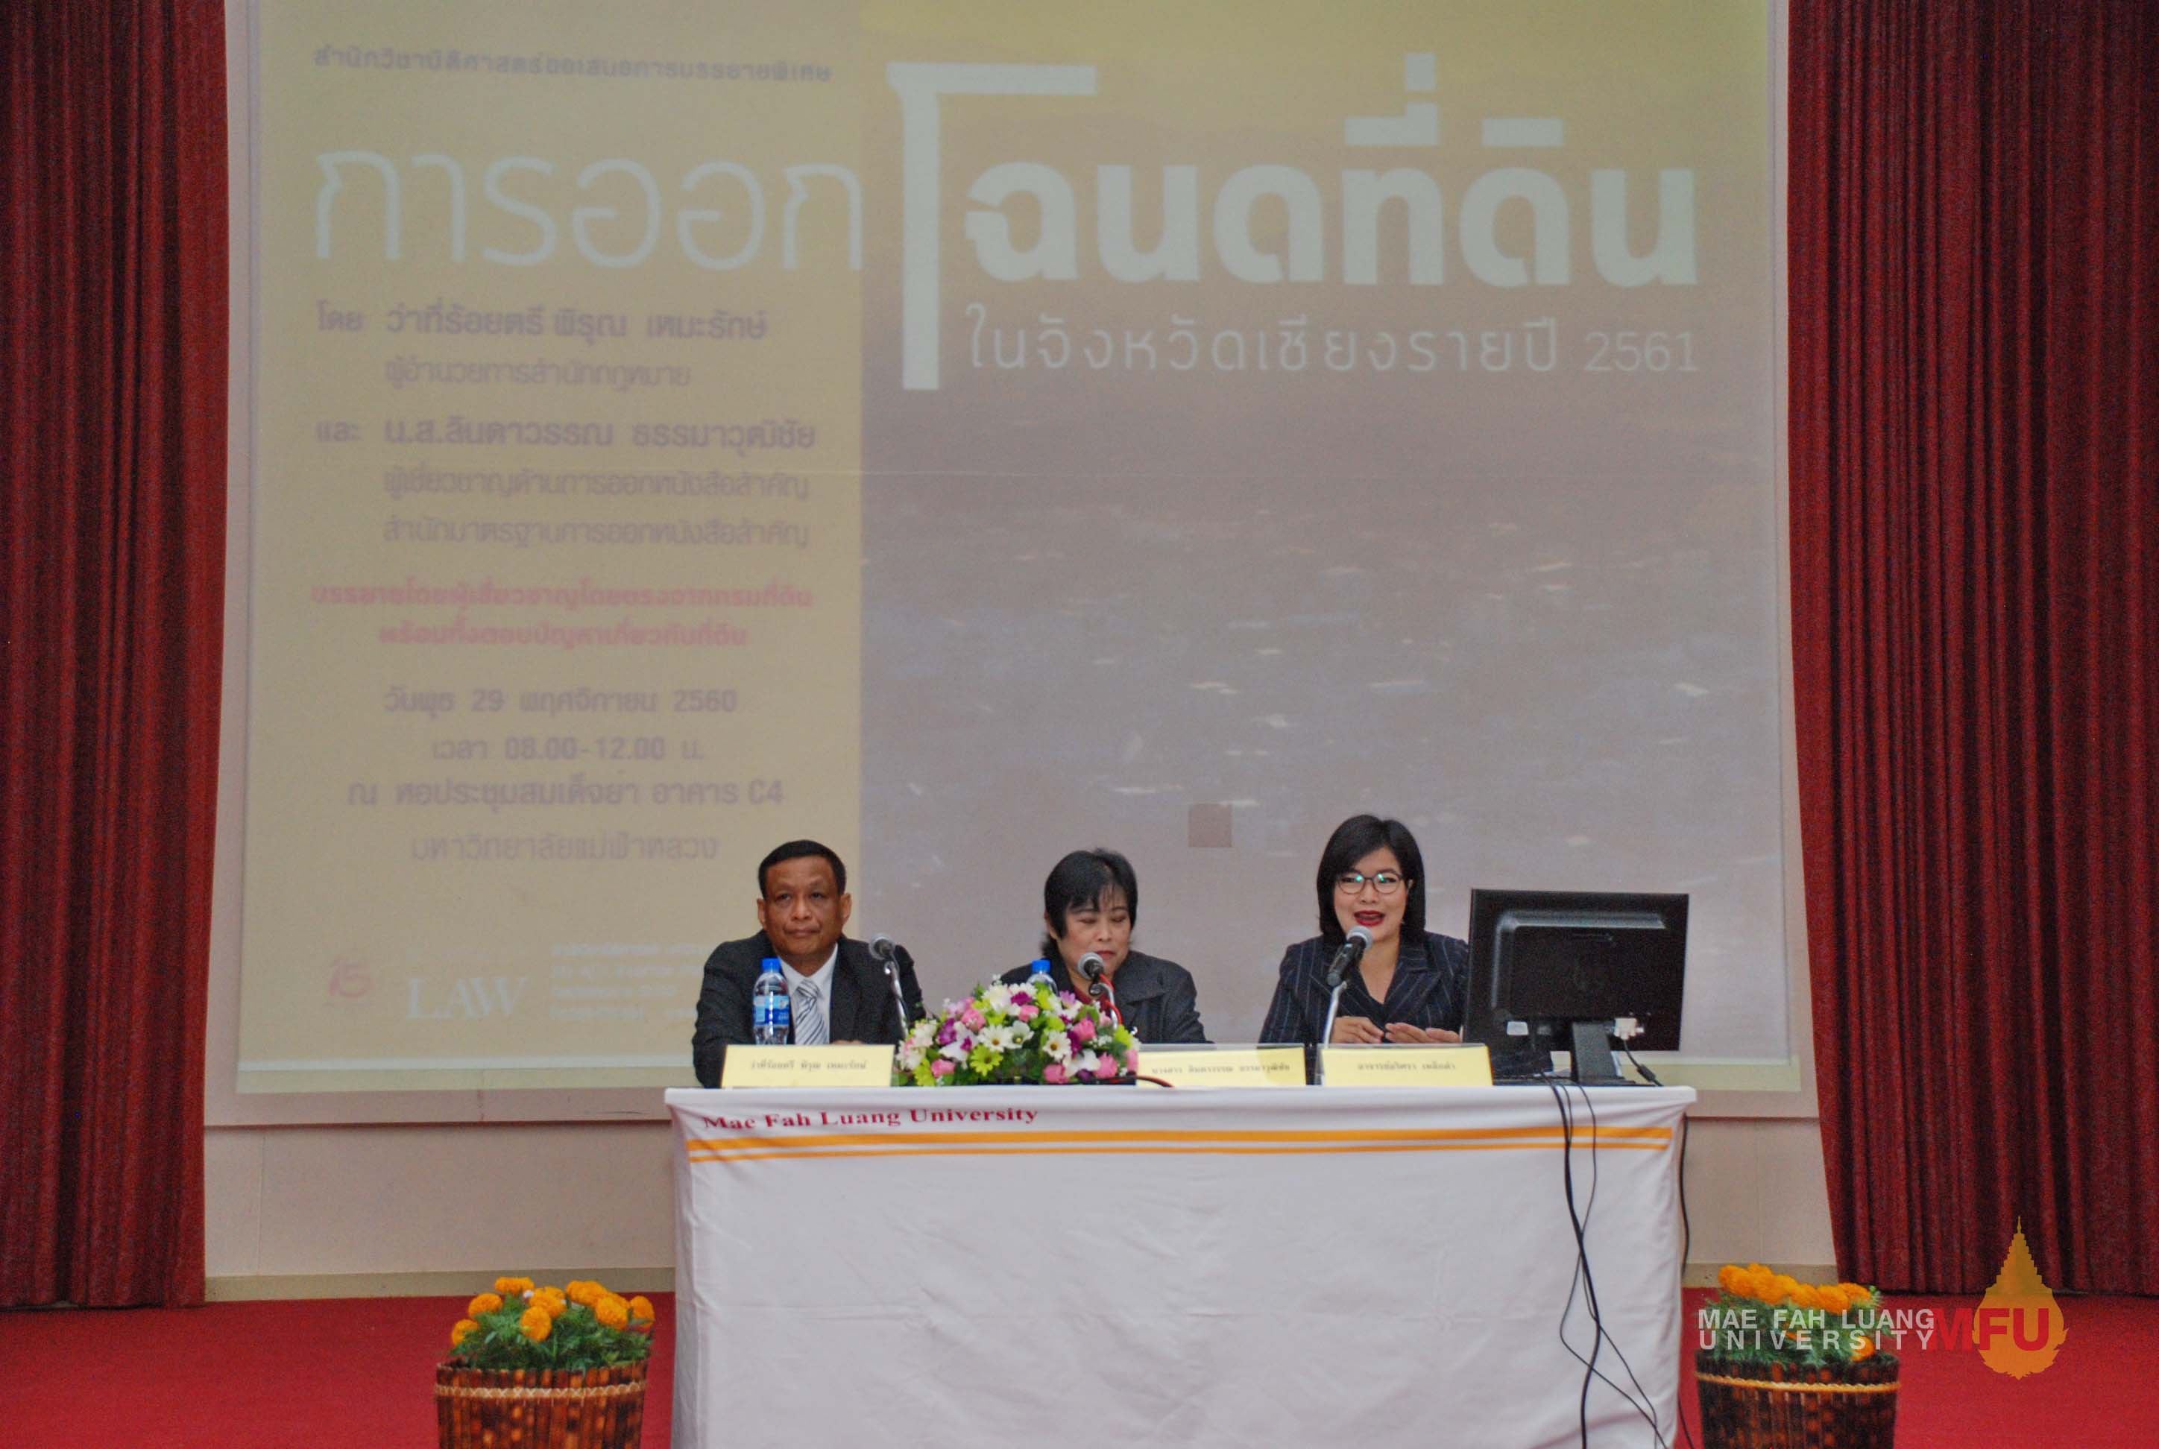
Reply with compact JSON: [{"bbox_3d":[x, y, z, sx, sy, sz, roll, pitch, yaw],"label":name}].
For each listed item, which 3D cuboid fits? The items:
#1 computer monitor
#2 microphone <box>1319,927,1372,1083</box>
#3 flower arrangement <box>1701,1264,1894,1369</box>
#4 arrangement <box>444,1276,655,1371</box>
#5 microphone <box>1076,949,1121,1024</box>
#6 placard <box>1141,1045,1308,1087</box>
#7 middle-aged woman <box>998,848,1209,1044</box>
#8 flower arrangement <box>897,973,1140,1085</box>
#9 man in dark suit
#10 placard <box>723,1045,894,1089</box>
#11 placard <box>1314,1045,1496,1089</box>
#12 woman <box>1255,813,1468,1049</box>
[{"bbox_3d":[0.930,0.492,7.436,0.450,0.371,0.190,2,-6,-23],"label":"computer monitor"},{"bbox_3d":[0.485,0.528,7.412,0.150,0.300,0.200,-2,-6,18],"label":"microphone"},{"bbox_3d":[1.201,0.991,6.637,0.340,0.180,0.320,0,-5,0],"label":"flower arrangement"},{"bbox_3d":[-0.888,1.002,6.637,0.350,0.170,0.330,0,-5,0],"label":"arrangement"},{"bbox_3d":[0.065,0.556,7.480,0.150,0.260,0.190,1,-5,-10],"label":"microphone"},{"bbox_3d":[0.260,0.622,7.223,0.310,0.078,0.065,0,-5,0],"label":"placard"},{"bbox_3d":[0.045,0.846,7.675,0.470,1.220,0.720,0,-5,-6],"label":"middle-aged woman"},{"bbox_3d":[-0.114,0.567,7.359,0.450,0.210,0.300,0,-5,0],"label":"flower arrangement"},{"bbox_3d":[-0.526,0.841,7.706,0.500,1.240,0.750,0,-5,0],"label":"man in dark suit"},{"bbox_3d":[-0.495,0.622,7.224,0.310,0.078,0.065,0,-5,0],"label":"placard"},{"bbox_3d":[0.596,0.622,7.223,0.310,0.078,0.065,0,-5,0],"label":"placard"},{"bbox_3d":[0.602,0.808,7.658,0.530,1.286,0.720,0,-5,0],"label":"woman"}]

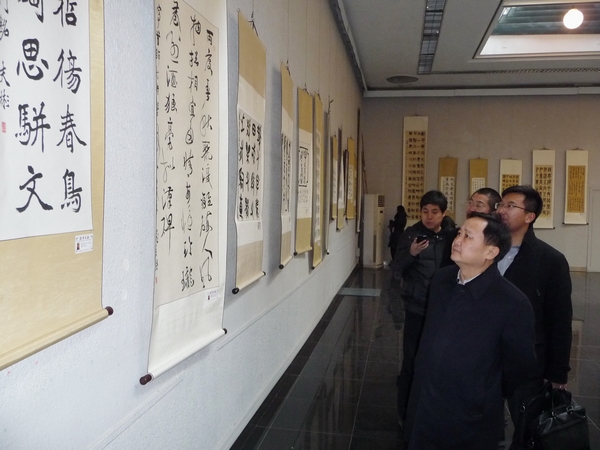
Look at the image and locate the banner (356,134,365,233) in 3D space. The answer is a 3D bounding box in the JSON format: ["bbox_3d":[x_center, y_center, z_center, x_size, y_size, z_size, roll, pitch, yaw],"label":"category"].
[{"bbox_3d":[1.395,-1.101,12.054,0.040,2.500,0.620,2,3,11],"label":"banner"}]

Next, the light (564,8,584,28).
[{"bbox_3d":[4.750,-3.570,9.000,0.350,0.330,0.350,2,3,11],"label":"light"}]

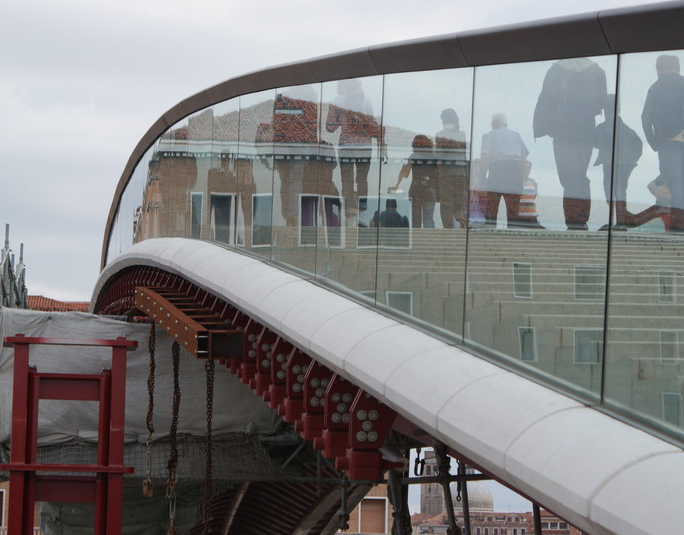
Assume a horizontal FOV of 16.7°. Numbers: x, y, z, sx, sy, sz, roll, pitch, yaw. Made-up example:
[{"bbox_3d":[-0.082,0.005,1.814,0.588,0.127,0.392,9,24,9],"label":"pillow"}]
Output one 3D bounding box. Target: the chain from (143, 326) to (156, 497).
[{"bbox_3d":[-1.475,1.081,17.900,0.078,1.350,0.070,1,-8,-5],"label":"chain"}]

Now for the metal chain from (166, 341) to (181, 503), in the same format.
[{"bbox_3d":[-1.151,1.052,15.950,0.075,1.110,0.070,1,-8,-4],"label":"metal chain"}]

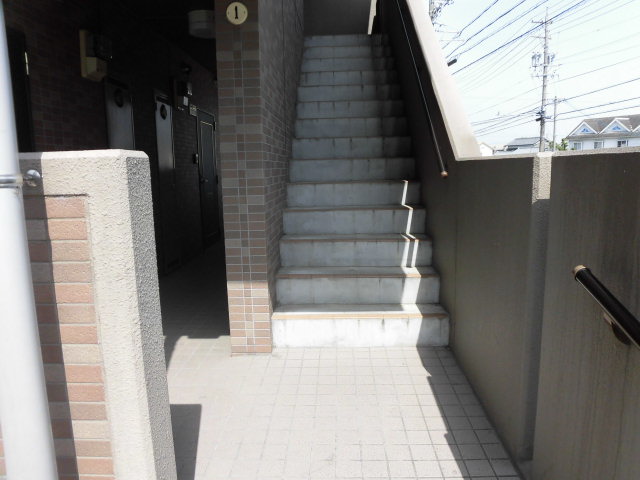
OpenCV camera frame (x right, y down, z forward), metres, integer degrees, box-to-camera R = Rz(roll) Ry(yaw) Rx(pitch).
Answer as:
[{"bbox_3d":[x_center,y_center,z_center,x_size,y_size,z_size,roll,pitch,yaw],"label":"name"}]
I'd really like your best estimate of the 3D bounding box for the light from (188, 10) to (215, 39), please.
[{"bbox_3d":[-1.097,-2.069,4.271,0.333,0.170,0.333,-1,10,3],"label":"light"}]

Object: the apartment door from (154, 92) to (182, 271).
[{"bbox_3d":[-1.718,-0.631,5.010,0.071,1.929,0.515,-1,10,3],"label":"apartment door"}]

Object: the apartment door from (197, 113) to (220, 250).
[{"bbox_3d":[-1.651,-0.915,6.610,0.071,1.949,0.899,-1,10,3],"label":"apartment door"}]

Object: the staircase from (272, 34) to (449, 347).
[{"bbox_3d":[0.300,-0.969,4.305,1.102,2.766,3.510,-1,10,3],"label":"staircase"}]

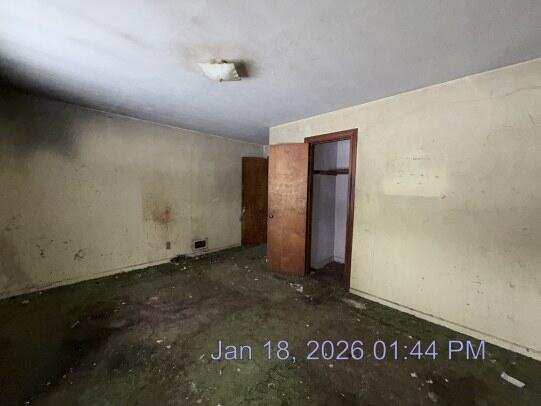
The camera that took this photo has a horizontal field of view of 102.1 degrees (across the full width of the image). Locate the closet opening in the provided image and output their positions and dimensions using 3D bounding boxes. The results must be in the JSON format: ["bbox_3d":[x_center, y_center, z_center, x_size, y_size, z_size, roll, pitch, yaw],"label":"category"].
[{"bbox_3d":[0.826,0.105,3.158,0.810,2.122,0.130,5,5,45],"label":"closet opening"}]

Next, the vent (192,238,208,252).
[{"bbox_3d":[-1.372,0.848,4.336,0.030,0.272,0.320,5,5,45],"label":"vent"}]

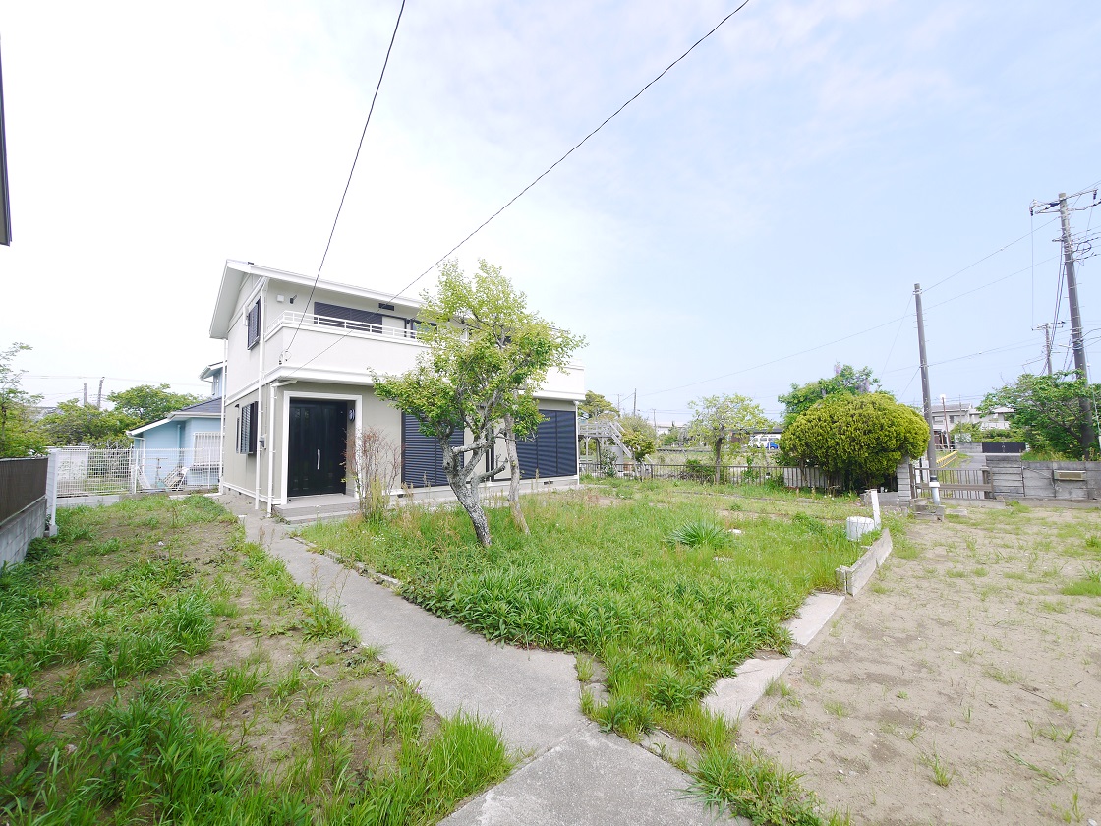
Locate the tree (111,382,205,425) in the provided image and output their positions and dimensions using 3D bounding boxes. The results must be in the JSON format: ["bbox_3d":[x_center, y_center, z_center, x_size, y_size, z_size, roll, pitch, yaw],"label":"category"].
[{"bbox_3d":[-22.872,1.108,26.000,4.835,5.585,4.800,3,-6,-41],"label":"tree"}]

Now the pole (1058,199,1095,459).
[{"bbox_3d":[22.397,-3.307,19.000,0.420,12.181,0.420,3,-6,-40],"label":"pole"}]

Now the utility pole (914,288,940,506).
[{"bbox_3d":[13.510,-0.798,16.000,0.270,7.671,0.270,-5,-6,40],"label":"utility pole"}]

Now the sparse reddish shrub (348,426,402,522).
[{"bbox_3d":[-3.428,1.163,8.700,0.965,1.841,0.965,1,-5,-21],"label":"sparse reddish shrub"}]

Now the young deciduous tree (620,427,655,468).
[{"bbox_3d":[4.005,1.874,20.500,1.599,2.428,1.599,-2,-4,11],"label":"young deciduous tree"}]

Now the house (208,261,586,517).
[{"bbox_3d":[-5.095,-0.859,15.652,10.222,6.960,9.352,3,-6,-42],"label":"house"}]

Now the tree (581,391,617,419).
[{"bbox_3d":[3.113,1.124,30.000,2.964,5.345,2.964,-2,-4,6],"label":"tree"}]

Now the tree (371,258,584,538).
[{"bbox_3d":[-1.103,-0.163,6.800,3.141,4.329,2.800,0,-4,-9],"label":"tree"}]

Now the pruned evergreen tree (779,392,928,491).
[{"bbox_3d":[10.217,1.040,15.200,4.300,3.513,3.300,-4,-5,36],"label":"pruned evergreen tree"}]

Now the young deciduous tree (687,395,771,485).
[{"bbox_3d":[7.292,1.097,18.300,3.152,3.759,3.100,-3,-5,22],"label":"young deciduous tree"}]

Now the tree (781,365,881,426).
[{"bbox_3d":[10.999,0.527,17.300,3.706,4.821,3.200,-4,-5,32],"label":"tree"}]

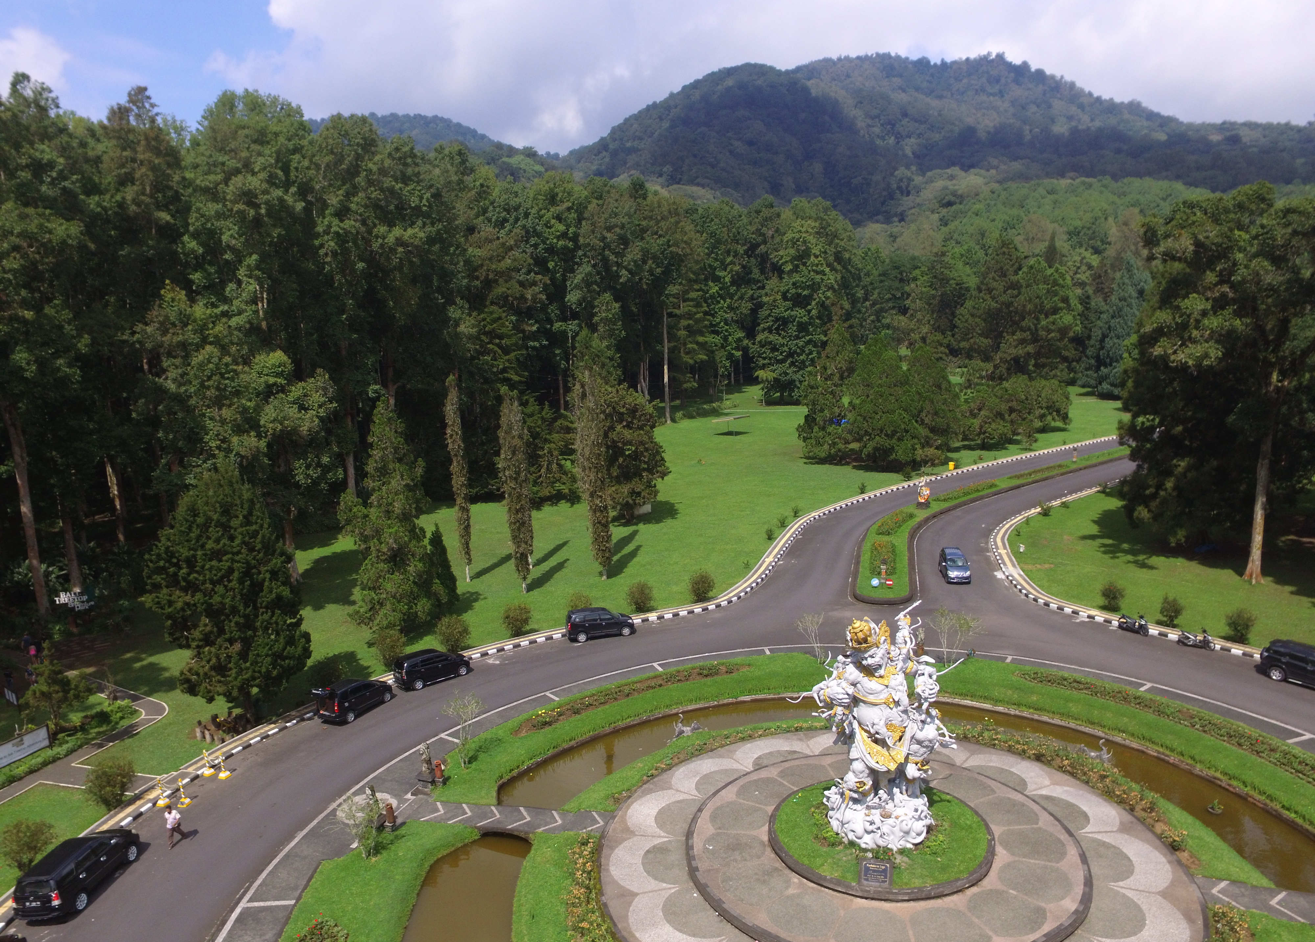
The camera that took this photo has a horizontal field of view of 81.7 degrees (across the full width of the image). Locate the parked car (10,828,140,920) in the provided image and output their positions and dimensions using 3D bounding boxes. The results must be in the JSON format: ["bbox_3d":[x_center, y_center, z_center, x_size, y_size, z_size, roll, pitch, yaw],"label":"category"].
[{"bbox_3d":[-22.050,15.120,29.200,1.770,1.750,4.570,-3,8,1],"label":"parked car"}]

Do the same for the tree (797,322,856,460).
[{"bbox_3d":[21.767,-10.357,97.796,7.600,17.300,7.600,-2,8,12],"label":"tree"}]

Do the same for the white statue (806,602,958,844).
[{"bbox_3d":[7.624,8.501,26.057,5.000,7.800,3.900,-2,8,9],"label":"white statue"}]

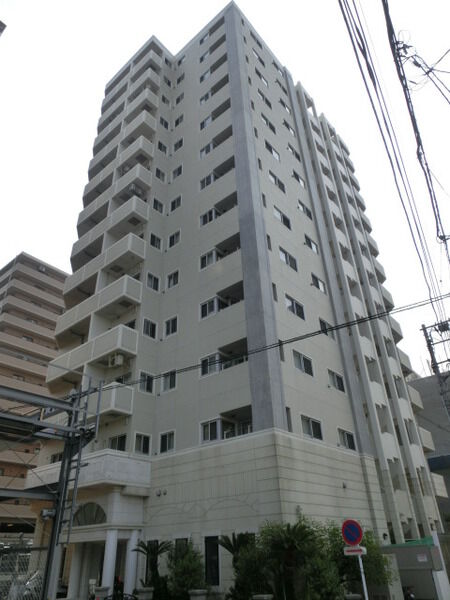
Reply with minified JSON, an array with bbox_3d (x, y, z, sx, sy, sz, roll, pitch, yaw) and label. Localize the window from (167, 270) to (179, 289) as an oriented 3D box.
[{"bbox_3d":[-2.863,-1.098,22.858,0.900,0.950,0.120,-27,-40,33],"label":"window"}]

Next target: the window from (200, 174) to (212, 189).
[{"bbox_3d":[-1.111,-7.202,25.424,0.970,0.880,0.120,-26,-39,33],"label":"window"}]

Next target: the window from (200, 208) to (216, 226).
[{"bbox_3d":[-0.991,-4.658,23.524,1.038,0.695,0.120,-26,-40,32],"label":"window"}]

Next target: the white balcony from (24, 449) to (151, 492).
[{"bbox_3d":[-6.740,8.611,20.006,6.840,1.310,2.400,-26,-39,33],"label":"white balcony"}]

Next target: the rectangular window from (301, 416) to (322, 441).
[{"bbox_3d":[3.660,5.394,17.495,0.120,0.880,1.620,-26,-39,33],"label":"rectangular window"}]

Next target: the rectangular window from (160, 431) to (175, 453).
[{"bbox_3d":[-2.531,6.311,18.411,0.858,0.819,0.120,-26,-40,32],"label":"rectangular window"}]

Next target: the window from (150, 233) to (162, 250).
[{"bbox_3d":[-4.051,-3.456,24.588,0.120,0.920,0.850,-27,-40,33],"label":"window"}]

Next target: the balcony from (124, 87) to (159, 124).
[{"bbox_3d":[-6.399,-14.725,32.190,2.512,1.360,1.152,-26,-39,33],"label":"balcony"}]

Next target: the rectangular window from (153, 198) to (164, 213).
[{"bbox_3d":[-4.242,-5.981,26.555,0.120,0.813,0.870,-26,-40,32],"label":"rectangular window"}]

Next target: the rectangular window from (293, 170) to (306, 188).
[{"bbox_3d":[5.091,-8.248,28.481,0.120,0.900,1.450,-27,-40,33],"label":"rectangular window"}]

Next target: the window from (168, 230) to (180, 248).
[{"bbox_3d":[-3.033,-3.655,25.391,0.968,0.896,0.140,-26,-39,33],"label":"window"}]

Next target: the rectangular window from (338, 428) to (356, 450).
[{"bbox_3d":[5.681,6.496,19.333,0.120,0.823,1.415,-26,-40,32],"label":"rectangular window"}]

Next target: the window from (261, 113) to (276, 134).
[{"bbox_3d":[3.030,-12.006,28.459,0.120,0.813,1.558,-26,-40,32],"label":"window"}]

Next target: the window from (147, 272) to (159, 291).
[{"bbox_3d":[-4.019,-1.001,23.373,0.120,0.930,0.860,-26,-39,33],"label":"window"}]

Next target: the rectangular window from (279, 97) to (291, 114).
[{"bbox_3d":[4.789,-15.479,33.190,0.120,0.900,1.450,-27,-40,33],"label":"rectangular window"}]

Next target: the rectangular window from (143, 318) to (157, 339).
[{"bbox_3d":[-3.939,1.518,21.803,0.120,0.950,0.880,-26,-39,33],"label":"rectangular window"}]

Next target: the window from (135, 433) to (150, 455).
[{"bbox_3d":[-3.656,6.415,18.541,0.120,0.813,0.870,-26,-40,32],"label":"window"}]

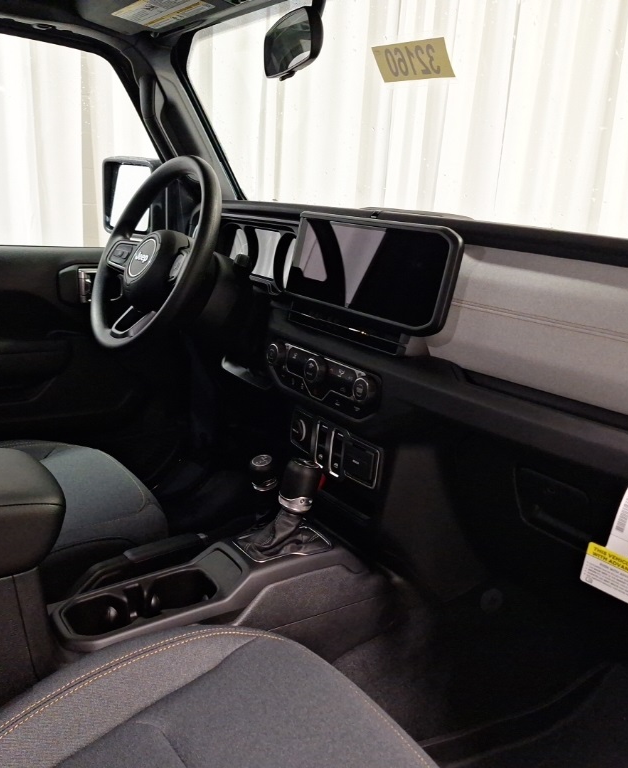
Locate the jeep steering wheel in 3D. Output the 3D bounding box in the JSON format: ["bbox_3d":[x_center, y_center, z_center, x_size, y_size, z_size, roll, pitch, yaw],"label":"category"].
[{"bbox_3d":[-0.273,-0.231,1.223,0.100,0.375,0.375,26,-2,-40],"label":"jeep steering wheel"}]

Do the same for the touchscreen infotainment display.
[{"bbox_3d":[0.079,-0.165,0.982,0.033,0.138,0.345,5,11,-38],"label":"touchscreen infotainment display"}]

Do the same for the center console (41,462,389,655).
[{"bbox_3d":[-0.115,0.245,0.975,0.470,0.235,0.235,-8,19,-35],"label":"center console"}]

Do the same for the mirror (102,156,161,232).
[{"bbox_3d":[-0.459,-0.485,1.750,0.200,0.193,0.085,15,20,36],"label":"mirror"}]

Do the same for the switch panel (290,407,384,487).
[{"bbox_3d":[0.028,0.092,1.034,0.030,0.075,0.222,-6,18,-36],"label":"switch panel"}]

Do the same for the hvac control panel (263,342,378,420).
[{"bbox_3d":[0.007,-0.007,0.985,0.042,0.086,0.260,-6,18,-36],"label":"hvac control panel"}]

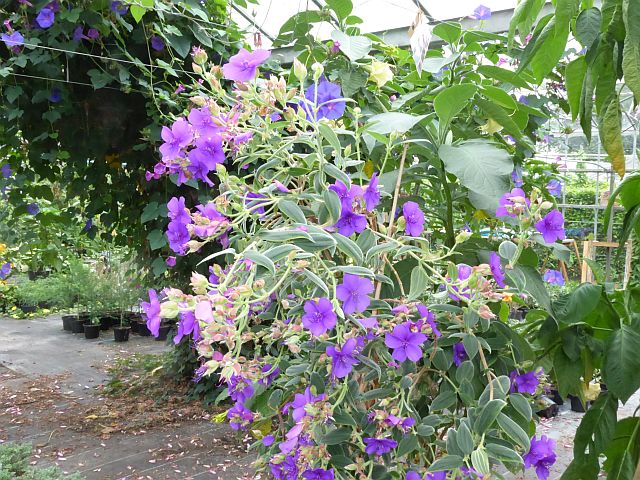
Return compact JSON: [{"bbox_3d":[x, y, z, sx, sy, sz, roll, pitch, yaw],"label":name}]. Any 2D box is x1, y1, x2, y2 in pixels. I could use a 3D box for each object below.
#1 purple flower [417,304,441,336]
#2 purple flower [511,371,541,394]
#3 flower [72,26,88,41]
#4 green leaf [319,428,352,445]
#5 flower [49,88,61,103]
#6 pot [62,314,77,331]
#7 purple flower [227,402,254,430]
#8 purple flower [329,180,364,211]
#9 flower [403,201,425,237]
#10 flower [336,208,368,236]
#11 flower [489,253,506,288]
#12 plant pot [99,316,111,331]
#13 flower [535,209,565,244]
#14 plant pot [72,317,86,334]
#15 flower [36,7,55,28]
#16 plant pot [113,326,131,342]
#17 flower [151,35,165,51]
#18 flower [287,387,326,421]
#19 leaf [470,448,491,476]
[{"bbox_3d":[0.223,0.166,1.330,0.033,0.075,0.066,-29,0,9],"label":"purple flower"},{"bbox_3d":[0.511,0.352,1.600,0.072,0.062,0.035,0,3,0],"label":"purple flower"},{"bbox_3d":[-1.295,-1.115,3.500,0.065,0.078,0.072,13,0,-19],"label":"flower"},{"bbox_3d":[0.036,0.404,1.330,0.068,0.035,0.040,0,3,0],"label":"green leaf"},{"bbox_3d":[-1.559,-0.849,3.800,0.070,0.075,0.055,0,12,-6],"label":"flower"},{"bbox_3d":[-2.655,0.885,6.900,0.185,0.160,0.185,0,5,0],"label":"pot"},{"bbox_3d":[-0.160,0.355,1.300,0.056,0.056,0.040,1,9,12],"label":"purple flower"},{"bbox_3d":[0.050,-0.088,1.280,0.067,0.061,0.032,1,9,9],"label":"purple flower"},{"bbox_3d":[0.202,-0.046,1.400,0.066,0.077,0.033,-4,5,-38],"label":"flower"},{"bbox_3d":[0.063,-0.036,1.330,0.068,0.062,0.033,0,18,0],"label":"flower"},{"bbox_3d":[0.357,0.059,1.300,0.030,0.070,0.066,-18,0,15],"label":"flower"},{"bbox_3d":[-2.298,0.888,6.900,0.170,0.137,0.170,0,4,0],"label":"plant pot"},{"bbox_3d":[0.508,-0.030,1.430,0.073,0.079,0.035,-2,4,-24],"label":"flower"},{"bbox_3d":[-2.912,1.043,7.850,0.200,0.175,0.200,0,3,0],"label":"plant pot"},{"bbox_3d":[-1.273,-1.032,3.000,0.083,0.095,0.055,-2,12,-18],"label":"flower"},{"bbox_3d":[-2.267,1.081,7.400,0.197,0.172,0.197,0,3,0],"label":"plant pot"},{"bbox_3d":[-0.879,-1.067,3.500,0.070,0.070,0.050,-1,18,-12],"label":"flower"},{"bbox_3d":[-0.025,0.303,1.200,0.070,0.062,0.040,3,-5,31],"label":"flower"},{"bbox_3d":[0.298,0.413,1.200,0.036,0.054,0.018,1,-12,9],"label":"leaf"}]

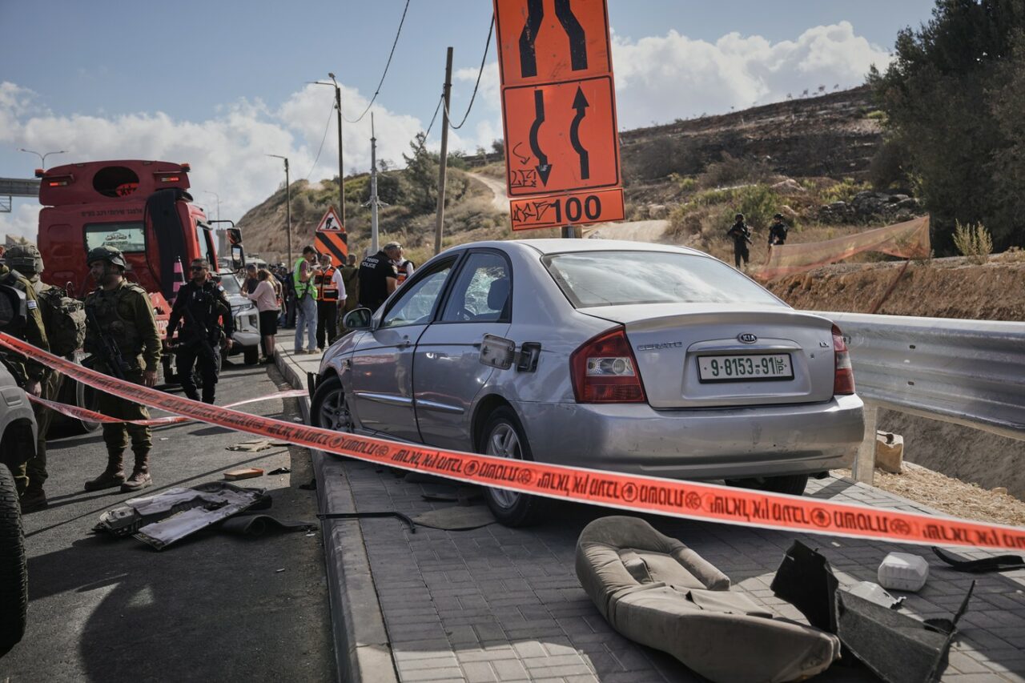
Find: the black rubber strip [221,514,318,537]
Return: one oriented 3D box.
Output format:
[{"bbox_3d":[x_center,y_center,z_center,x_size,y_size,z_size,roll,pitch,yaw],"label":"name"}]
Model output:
[{"bbox_3d":[-1.460,1.102,7.400,0.500,0.110,0.280,-2,3,-26],"label":"black rubber strip"}]

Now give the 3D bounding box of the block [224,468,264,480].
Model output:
[{"bbox_3d":[-2.070,1.029,9.450,0.140,0.040,0.270,1,4,38],"label":"block"}]

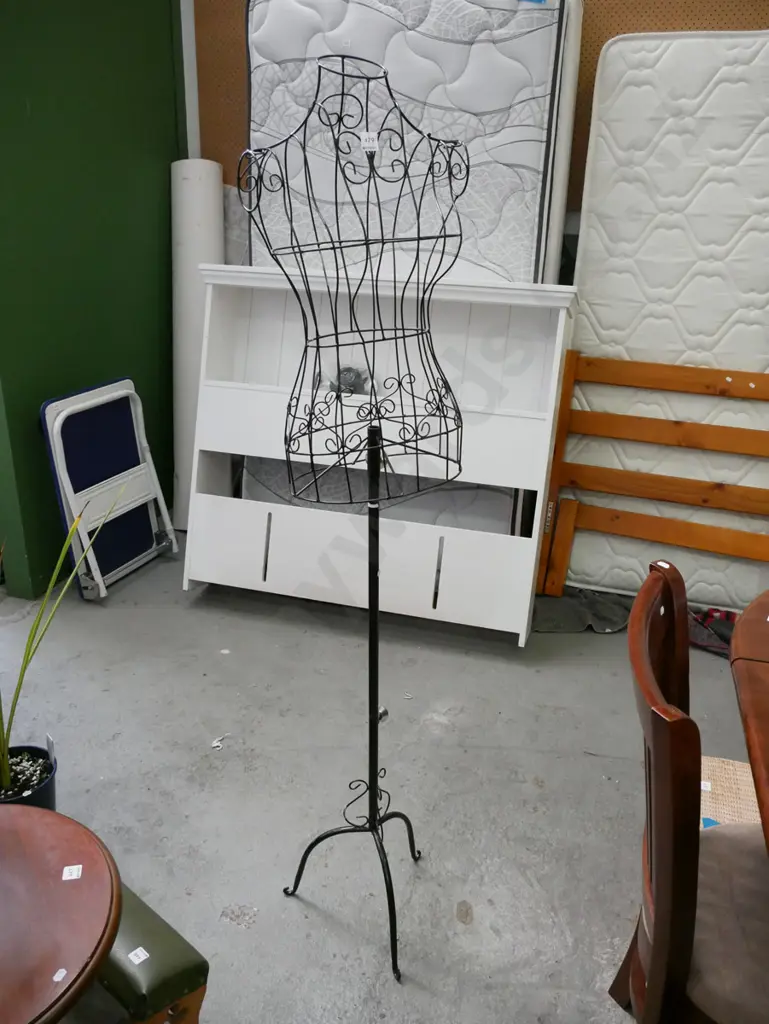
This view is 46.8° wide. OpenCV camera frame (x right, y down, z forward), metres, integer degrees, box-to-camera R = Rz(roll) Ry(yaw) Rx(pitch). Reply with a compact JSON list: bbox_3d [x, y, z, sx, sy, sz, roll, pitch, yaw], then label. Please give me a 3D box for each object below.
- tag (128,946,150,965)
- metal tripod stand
[{"bbox_3d":[-0.419,0.758,1.515,0.025,0.002,0.026,25,29,33],"label":"tag"},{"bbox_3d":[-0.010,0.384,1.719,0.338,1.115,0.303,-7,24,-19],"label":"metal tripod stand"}]

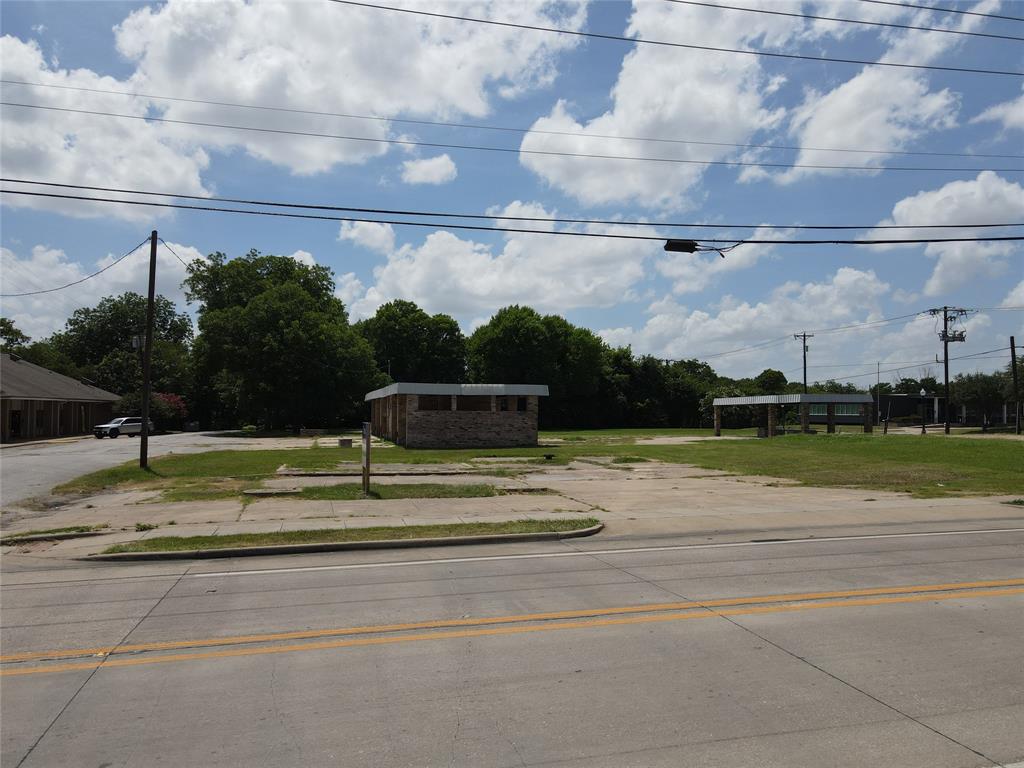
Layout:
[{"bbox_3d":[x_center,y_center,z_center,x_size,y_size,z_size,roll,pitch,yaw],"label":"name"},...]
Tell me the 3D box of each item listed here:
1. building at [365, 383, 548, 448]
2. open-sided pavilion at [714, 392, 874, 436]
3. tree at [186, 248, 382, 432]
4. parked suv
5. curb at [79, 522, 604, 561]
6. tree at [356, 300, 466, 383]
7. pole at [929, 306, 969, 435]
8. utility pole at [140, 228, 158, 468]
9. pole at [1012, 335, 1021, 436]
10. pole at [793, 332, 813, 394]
[{"bbox_3d":[-5.262,2.284,52.258,8.780,3.630,24.000,1,-2,-16],"label":"building"},{"bbox_3d":[23.066,2.767,59.470,6.500,3.400,12.200,1,-2,-15],"label":"open-sided pavilion"},{"bbox_3d":[-23.288,-4.296,73.156,18.500,18.700,17.500,1,-2,-18],"label":"tree"},{"bbox_3d":[-32.900,3.709,60.205,1.950,1.780,4.850,-1,-2,24],"label":"parked suv"},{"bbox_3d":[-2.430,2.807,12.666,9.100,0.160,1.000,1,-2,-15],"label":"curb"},{"bbox_3d":[-12.881,-2.394,91.087,14.000,16.200,13.500,0,-2,-8],"label":"tree"},{"bbox_3d":[40.078,-1.302,65.510,3.300,11.900,1.100,-1,-2,18],"label":"pole"},{"bbox_3d":[-14.158,-1.369,27.729,0.300,9.253,0.300,2,-2,-15],"label":"utility pole"},{"bbox_3d":[44.947,0.127,63.345,0.320,8.852,0.320,-1,-2,-15],"label":"pole"},{"bbox_3d":[34.487,-0.349,84.013,2.600,11.400,0.450,1,-2,-15],"label":"pole"}]

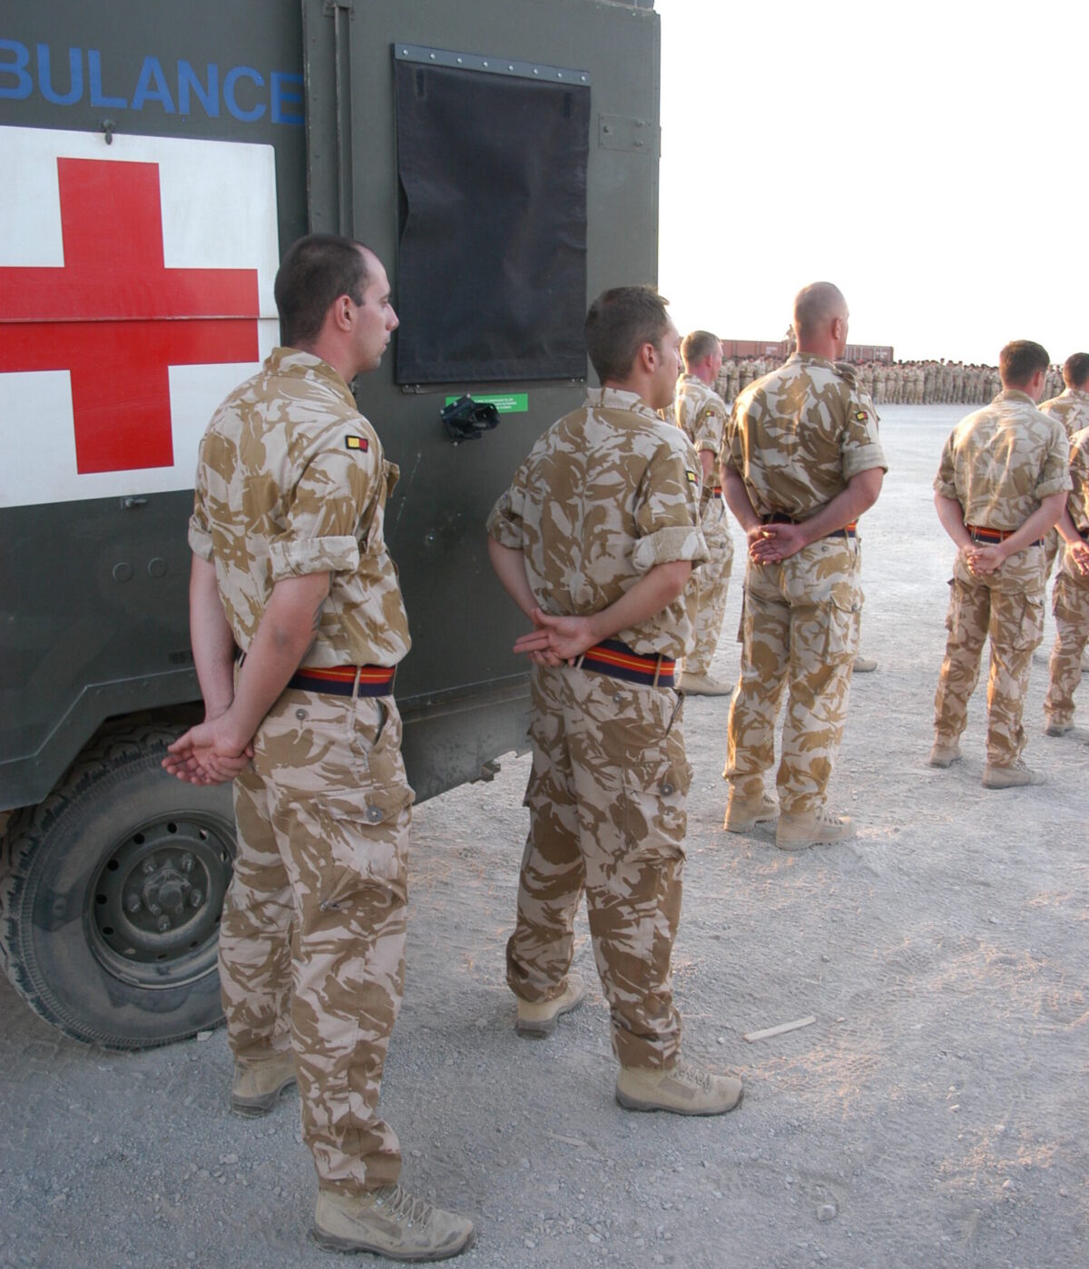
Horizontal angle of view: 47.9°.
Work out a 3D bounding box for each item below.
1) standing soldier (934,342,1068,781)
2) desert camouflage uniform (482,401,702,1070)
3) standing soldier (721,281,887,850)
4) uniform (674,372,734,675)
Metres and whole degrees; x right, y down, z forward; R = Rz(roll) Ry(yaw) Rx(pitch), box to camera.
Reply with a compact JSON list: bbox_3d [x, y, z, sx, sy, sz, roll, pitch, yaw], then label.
[{"bbox_3d":[1.806,-0.289,4.936,0.490,1.746,0.581,-7,14,-30],"label":"standing soldier"},{"bbox_3d":[0.150,0.197,2.766,0.380,1.476,0.550,-8,15,-32],"label":"desert camouflage uniform"},{"bbox_3d":[0.822,-0.210,4.068,0.473,1.849,0.561,-8,15,-34],"label":"standing soldier"},{"bbox_3d":[0.740,-0.558,6.179,0.380,1.498,0.550,-7,14,-29],"label":"uniform"}]

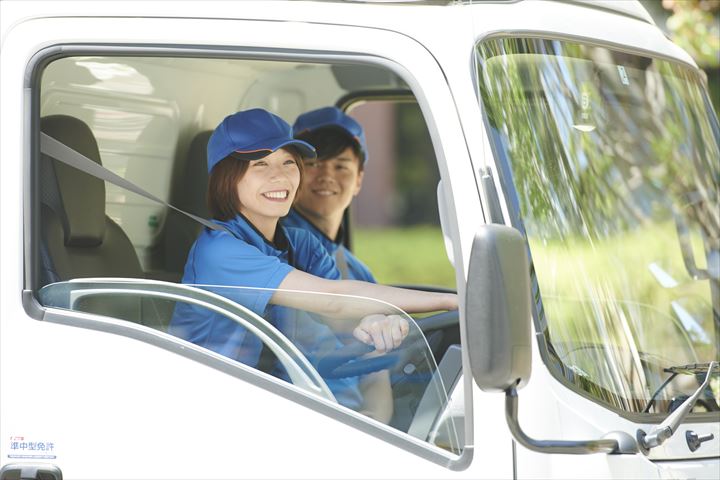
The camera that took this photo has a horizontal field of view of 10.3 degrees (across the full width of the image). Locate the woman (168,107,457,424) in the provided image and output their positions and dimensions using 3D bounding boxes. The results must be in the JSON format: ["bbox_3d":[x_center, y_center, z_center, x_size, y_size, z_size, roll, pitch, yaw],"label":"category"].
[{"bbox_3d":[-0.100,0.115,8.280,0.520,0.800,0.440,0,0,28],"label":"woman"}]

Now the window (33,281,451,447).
[{"bbox_3d":[-0.219,0.248,7.920,0.900,0.345,0.050,0,-6,21],"label":"window"}]

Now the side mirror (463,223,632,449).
[{"bbox_3d":[0.359,0.190,7.650,0.230,0.440,0.270,0,0,26],"label":"side mirror"}]

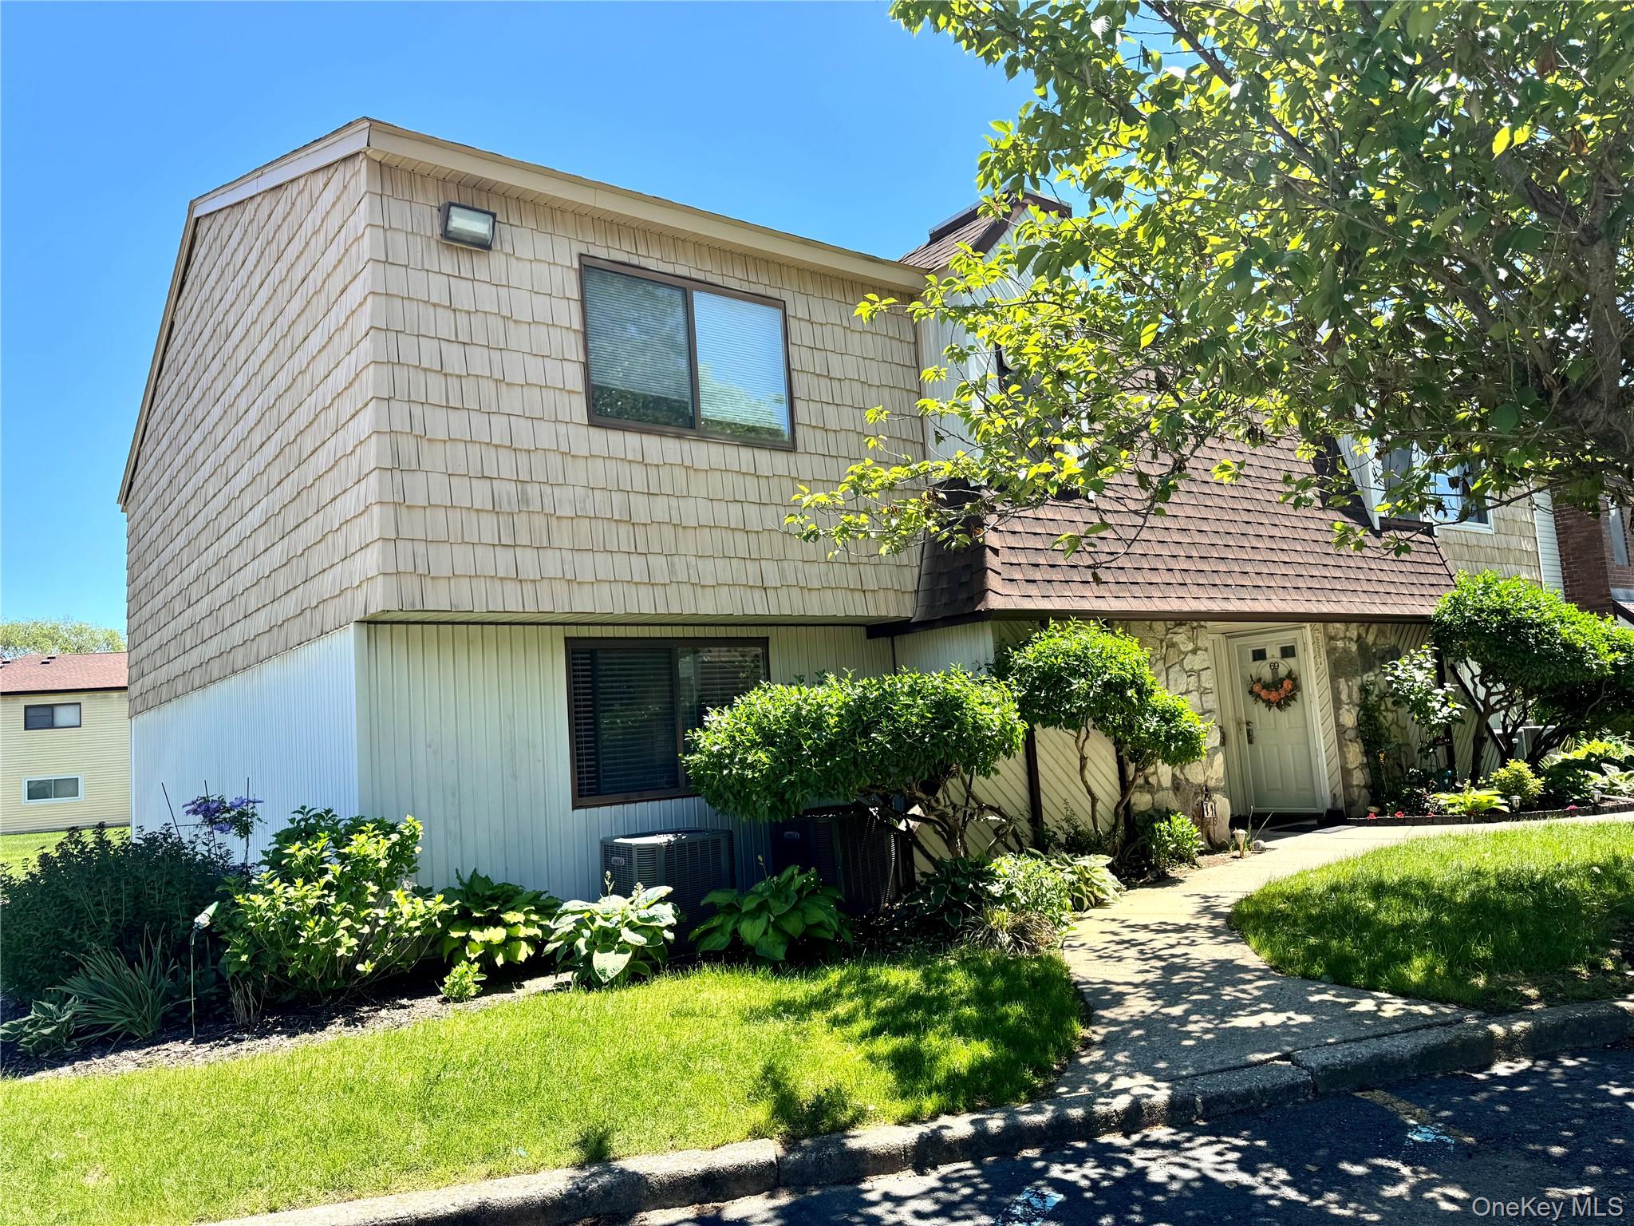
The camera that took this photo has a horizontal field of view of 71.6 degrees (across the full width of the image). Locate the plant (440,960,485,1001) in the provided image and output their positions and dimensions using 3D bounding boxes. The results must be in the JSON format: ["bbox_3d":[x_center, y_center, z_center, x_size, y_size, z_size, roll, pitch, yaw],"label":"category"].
[{"bbox_3d":[-2.044,2.096,6.524,0.260,0.220,0.250,1,-8,-38],"label":"plant"}]

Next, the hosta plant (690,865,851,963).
[{"bbox_3d":[-0.290,1.866,7.131,1.010,0.505,0.959,-4,-6,0],"label":"hosta plant"}]

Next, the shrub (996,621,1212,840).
[{"bbox_3d":[2.326,1.101,8.966,1.818,2.050,1.313,1,-8,-38],"label":"shrub"}]

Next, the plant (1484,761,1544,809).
[{"bbox_3d":[7.517,1.854,12.261,0.570,0.460,0.550,1,-8,-38],"label":"plant"}]

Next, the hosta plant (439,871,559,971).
[{"bbox_3d":[-2.053,2.000,7.289,0.730,0.560,0.680,1,-8,-38],"label":"hosta plant"}]

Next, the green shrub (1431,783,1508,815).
[{"bbox_3d":[6.592,1.887,11.450,0.707,0.283,0.707,1,-8,-38],"label":"green shrub"}]

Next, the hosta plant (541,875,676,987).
[{"bbox_3d":[-1.257,1.900,6.825,0.760,0.560,0.720,-4,-6,0],"label":"hosta plant"}]

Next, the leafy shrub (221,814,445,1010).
[{"bbox_3d":[-2.990,1.825,7.000,1.270,1.000,1.100,1,-8,-38],"label":"leafy shrub"}]

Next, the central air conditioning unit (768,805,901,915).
[{"bbox_3d":[0.154,1.843,8.366,0.768,0.758,0.768,1,-8,-38],"label":"central air conditioning unit"}]

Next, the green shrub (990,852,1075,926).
[{"bbox_3d":[1.481,1.896,7.906,0.580,0.430,0.550,1,-8,-38],"label":"green shrub"}]

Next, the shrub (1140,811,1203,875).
[{"bbox_3d":[3.068,1.972,9.858,0.510,0.480,0.490,1,-8,-38],"label":"shrub"}]

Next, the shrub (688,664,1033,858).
[{"bbox_3d":[0.381,1.258,7.760,2.626,1.752,1.364,1,-8,-38],"label":"shrub"}]

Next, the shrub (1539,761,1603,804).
[{"bbox_3d":[7.760,1.739,11.680,0.535,0.460,0.535,1,-8,-38],"label":"shrub"}]

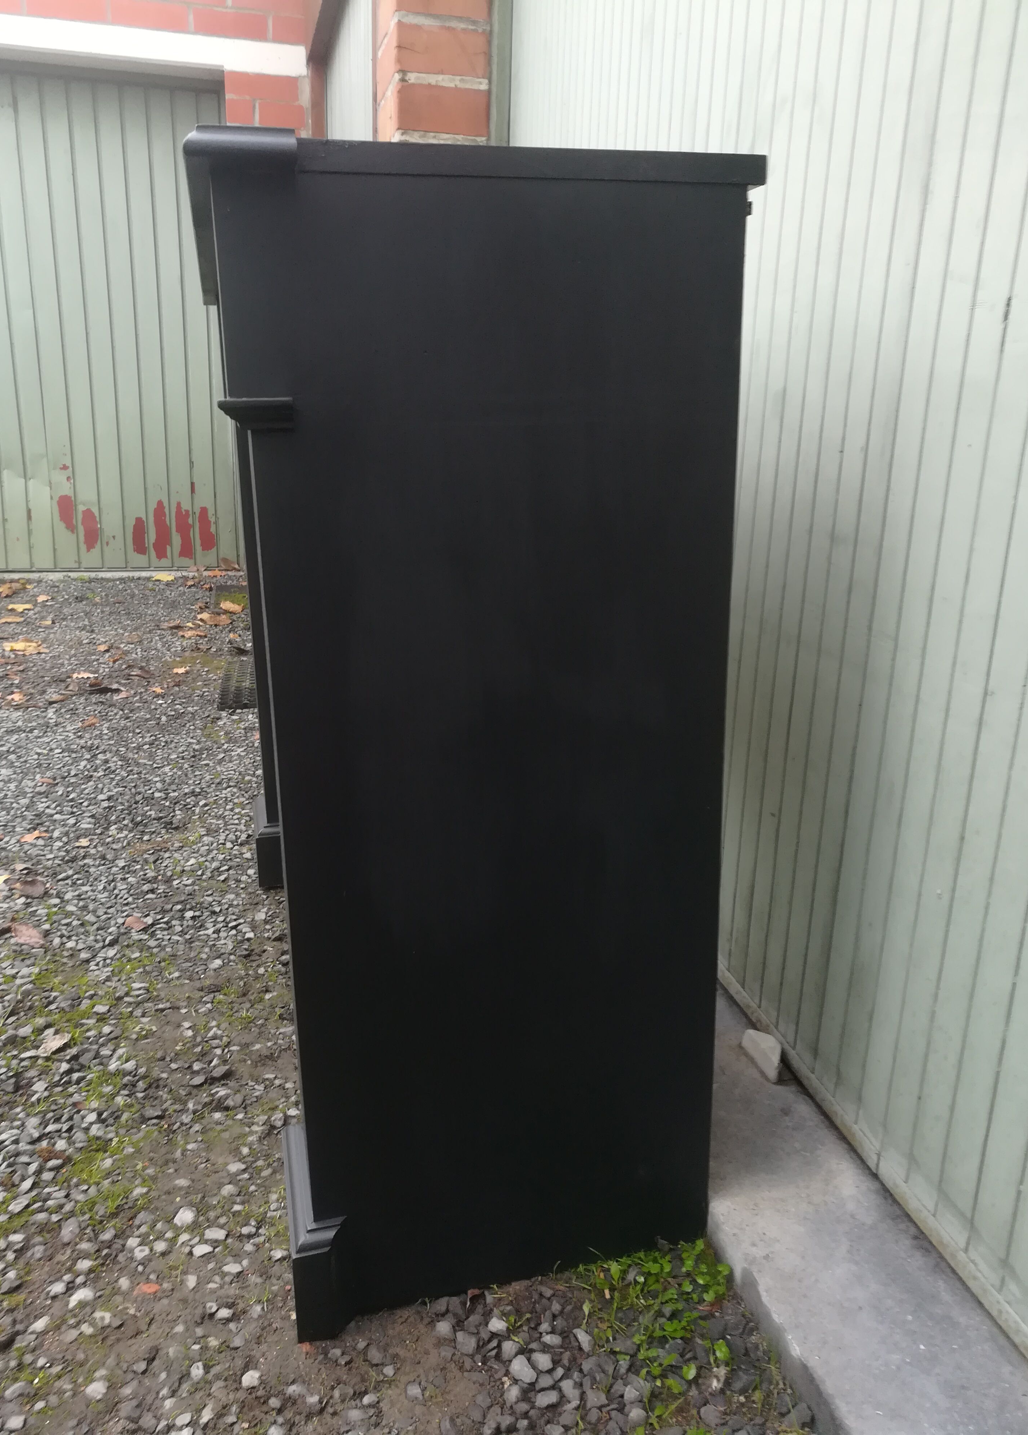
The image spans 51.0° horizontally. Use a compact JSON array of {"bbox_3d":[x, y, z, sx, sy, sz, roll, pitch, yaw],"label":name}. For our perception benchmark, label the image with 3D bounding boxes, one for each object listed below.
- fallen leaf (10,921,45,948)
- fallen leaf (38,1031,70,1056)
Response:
[{"bbox_3d":[-0.749,0.335,1.661,0.073,0.017,0.042,17,22,41],"label":"fallen leaf"},{"bbox_3d":[-0.594,0.422,1.393,0.029,0.014,0.044,7,17,16],"label":"fallen leaf"}]

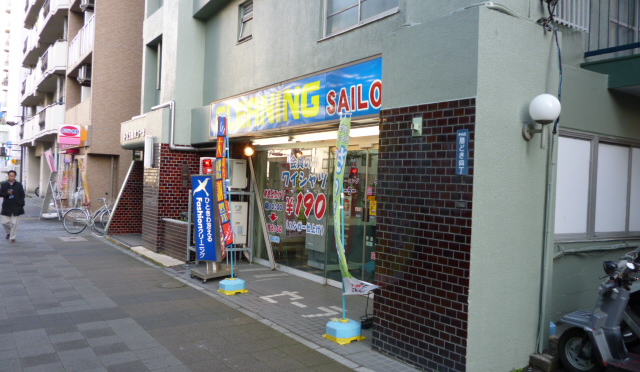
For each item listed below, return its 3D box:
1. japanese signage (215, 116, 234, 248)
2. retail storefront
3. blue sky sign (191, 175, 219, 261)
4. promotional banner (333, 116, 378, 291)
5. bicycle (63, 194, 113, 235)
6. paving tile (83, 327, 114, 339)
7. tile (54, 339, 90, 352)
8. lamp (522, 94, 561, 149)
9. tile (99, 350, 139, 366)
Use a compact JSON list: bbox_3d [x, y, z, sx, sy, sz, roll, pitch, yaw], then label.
[{"bbox_3d":[-1.390,-0.062,7.500,0.140,1.840,0.450,1,1,-42],"label":"japanese signage"},{"bbox_3d":[-0.460,-0.026,8.144,0.750,3.080,5.450,2,1,-34],"label":"retail storefront"},{"bbox_3d":[-1.795,0.504,8.150,0.440,1.330,0.200,-1,1,33],"label":"blue sky sign"},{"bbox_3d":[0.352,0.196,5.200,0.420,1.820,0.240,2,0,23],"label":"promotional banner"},{"bbox_3d":[-6.126,0.818,14.247,1.750,1.030,0.550,2,0,-28],"label":"bicycle"},{"bbox_3d":[-2.295,1.552,5.370,0.294,0.040,0.294,1,0,-34],"label":"paving tile"},{"bbox_3d":[-2.374,1.552,4.962,0.294,0.040,0.294,1,0,-34],"label":"tile"},{"bbox_3d":[1.911,-0.550,4.437,0.270,0.470,0.290,2,1,-34],"label":"lamp"},{"bbox_3d":[-1.737,1.519,4.489,0.295,0.040,0.295,1,0,-34],"label":"tile"}]

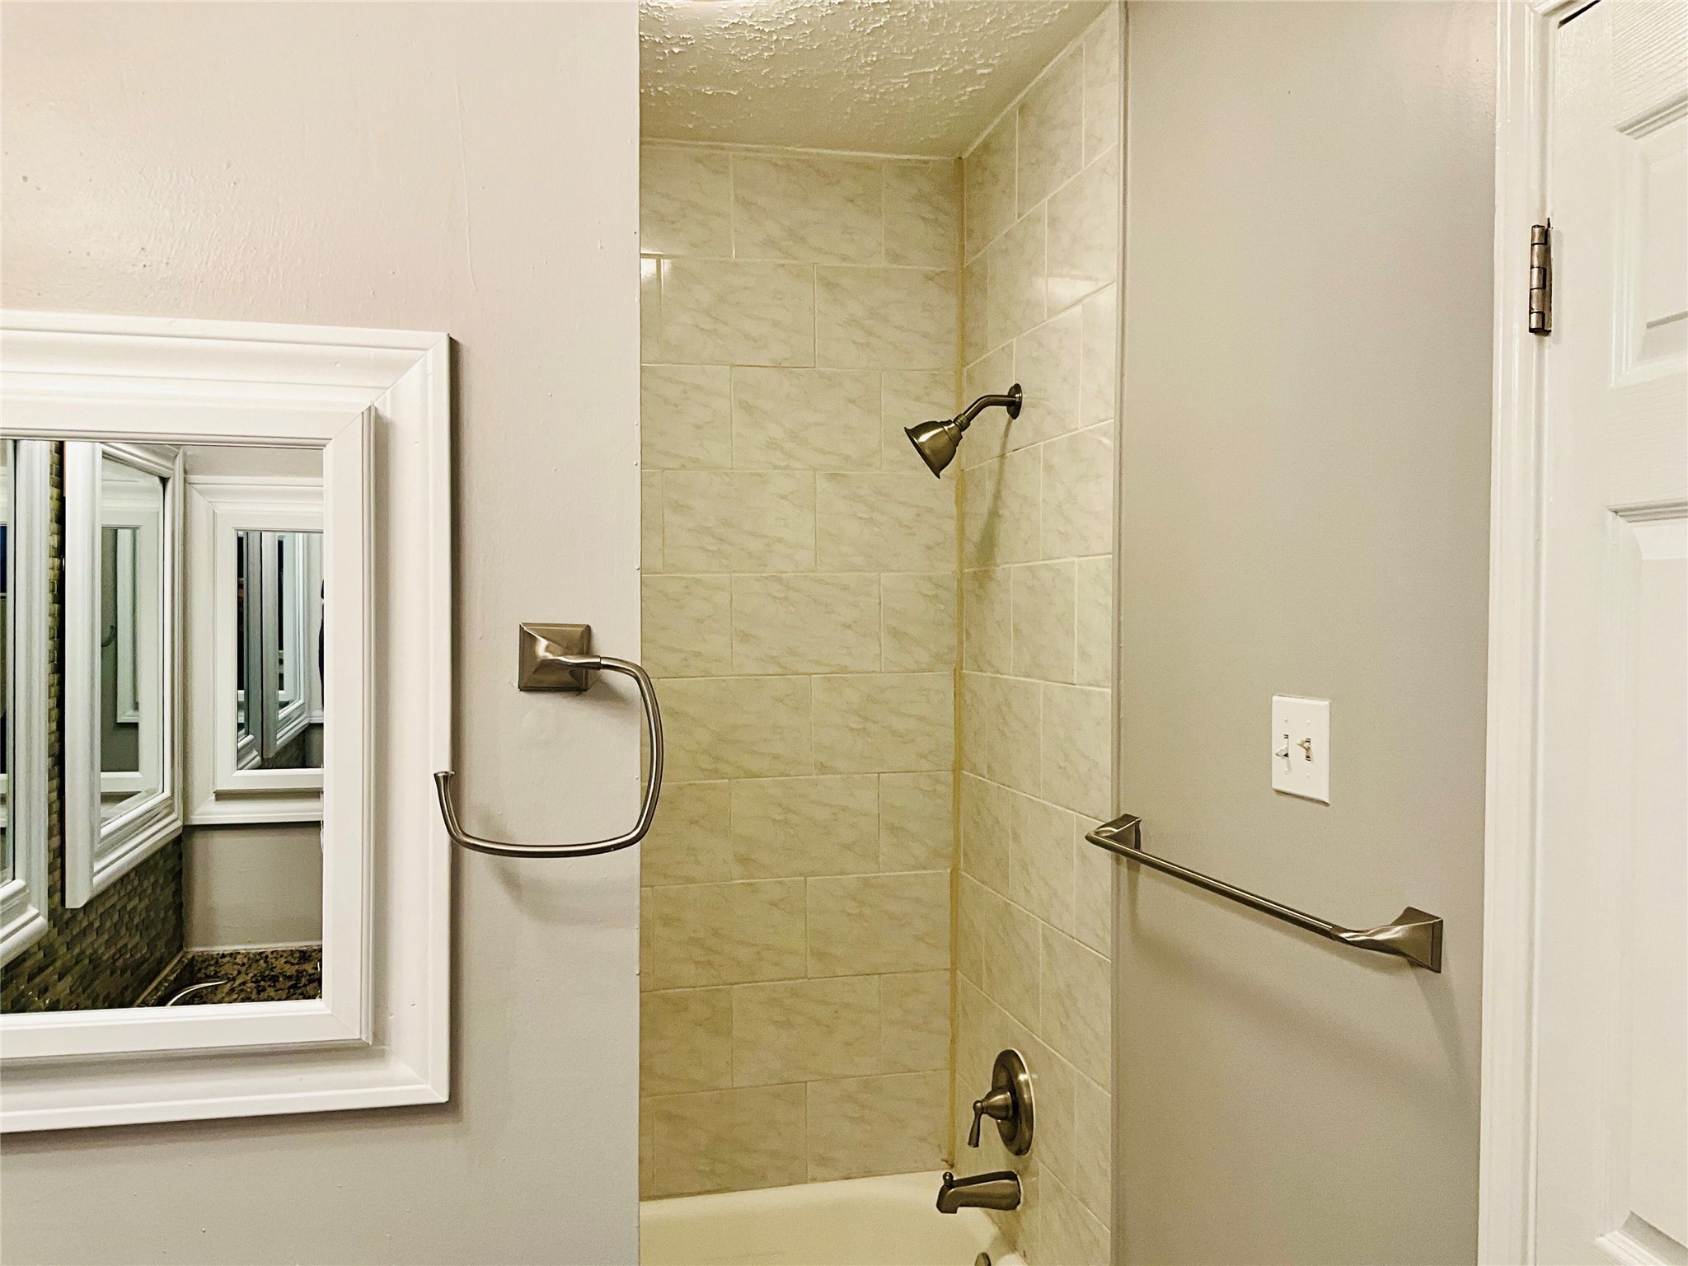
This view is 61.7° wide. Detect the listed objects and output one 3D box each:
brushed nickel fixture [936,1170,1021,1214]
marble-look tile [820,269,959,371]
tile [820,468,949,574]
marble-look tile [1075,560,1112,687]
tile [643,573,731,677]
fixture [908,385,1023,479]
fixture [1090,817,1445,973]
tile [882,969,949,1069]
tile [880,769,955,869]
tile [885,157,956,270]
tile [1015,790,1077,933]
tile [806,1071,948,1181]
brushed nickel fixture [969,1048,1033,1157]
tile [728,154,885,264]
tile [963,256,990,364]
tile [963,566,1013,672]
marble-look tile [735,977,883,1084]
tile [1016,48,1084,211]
[{"bbox_3d":[0.236,0.995,2.531,0.145,0.073,0.060,0,1,-13],"label":"brushed nickel fixture"},{"bbox_3d":[0.089,-0.633,2.856,0.298,0.205,0.010,0,1,-14],"label":"marble-look tile"},{"bbox_3d":[0.090,-0.224,2.862,0.297,0.202,0.010,0,1,-14],"label":"tile"},{"bbox_3d":[0.391,-0.015,2.189,0.010,0.202,0.135,0,1,-13],"label":"marble-look tile"},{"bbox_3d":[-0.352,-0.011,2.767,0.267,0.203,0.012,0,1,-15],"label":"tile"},{"bbox_3d":[0.205,-0.363,2.520,0.207,0.177,0.107,0,1,-13],"label":"fixture"},{"bbox_3d":[0.459,0.297,1.722,0.080,0.053,0.735,0,1,-13],"label":"fixture"},{"bbox_3d":[0.145,0.795,2.878,0.144,0.200,0.010,0,1,-13],"label":"tile"},{"bbox_3d":[0.150,0.385,2.885,0.159,0.203,0.010,0,1,-14],"label":"tile"},{"bbox_3d":[0.158,-0.846,2.870,0.156,0.209,0.010,0,1,-14],"label":"tile"},{"bbox_3d":[0.340,0.386,2.410,0.010,0.202,0.304,0,1,-13],"label":"tile"},{"bbox_3d":[0.069,0.999,2.864,0.292,0.200,0.010,0,1,-13],"label":"tile"},{"bbox_3d":[0.269,0.849,2.546,0.095,0.170,0.168,0,1,-13],"label":"brushed nickel fixture"},{"bbox_3d":[-0.070,-0.840,2.814,0.303,0.205,0.010,0,1,-14],"label":"tile"},{"bbox_3d":[0.265,-0.636,2.780,0.010,0.204,0.153,0,1,-13],"label":"tile"},{"bbox_3d":[0.277,-0.021,2.688,0.010,0.202,0.292,0,1,-13],"label":"tile"},{"bbox_3d":[-0.074,0.801,2.856,0.304,0.203,0.012,0,1,-15],"label":"marble-look tile"},{"bbox_3d":[0.347,-0.835,2.381,0.010,0.208,0.304,0,1,-13],"label":"tile"}]

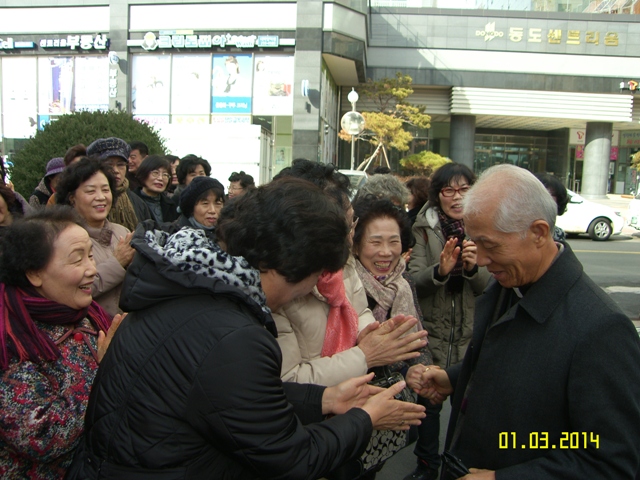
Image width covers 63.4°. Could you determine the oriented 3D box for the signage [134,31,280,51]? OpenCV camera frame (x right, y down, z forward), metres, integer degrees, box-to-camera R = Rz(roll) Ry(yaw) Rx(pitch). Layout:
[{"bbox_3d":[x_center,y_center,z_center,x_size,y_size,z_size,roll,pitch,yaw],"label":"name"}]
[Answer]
[{"bbox_3d":[-4.380,-7.609,19.794,5.940,0.670,0.150,3,6,8],"label":"signage"}]

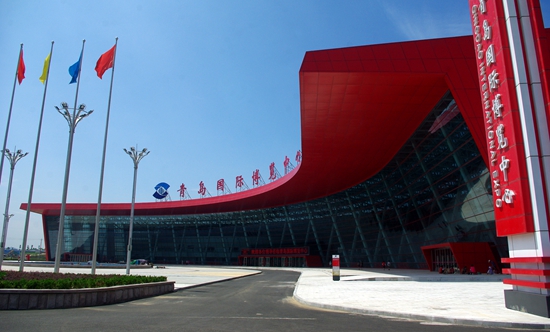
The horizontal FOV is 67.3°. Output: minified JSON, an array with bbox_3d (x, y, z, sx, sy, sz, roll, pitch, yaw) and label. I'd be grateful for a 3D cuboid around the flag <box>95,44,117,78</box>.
[{"bbox_3d":[-11.621,-7.212,28.359,1.600,2.350,0.400,-6,-15,24],"label":"flag"}]

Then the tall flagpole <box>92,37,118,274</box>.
[{"bbox_3d":[-10.864,-0.799,26.408,0.220,16.420,0.220,0,-14,0],"label":"tall flagpole"}]

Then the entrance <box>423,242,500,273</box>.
[{"bbox_3d":[25.760,13.230,58.690,5.600,3.750,14.500,-1,-14,6],"label":"entrance"}]

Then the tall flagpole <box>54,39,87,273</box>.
[{"bbox_3d":[-13.246,-0.727,26.738,0.220,16.420,0.220,0,-14,0],"label":"tall flagpole"}]

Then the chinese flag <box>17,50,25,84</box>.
[{"bbox_3d":[-18.104,-7.015,29.407,0.400,2.400,1.200,6,-15,-21],"label":"chinese flag"}]

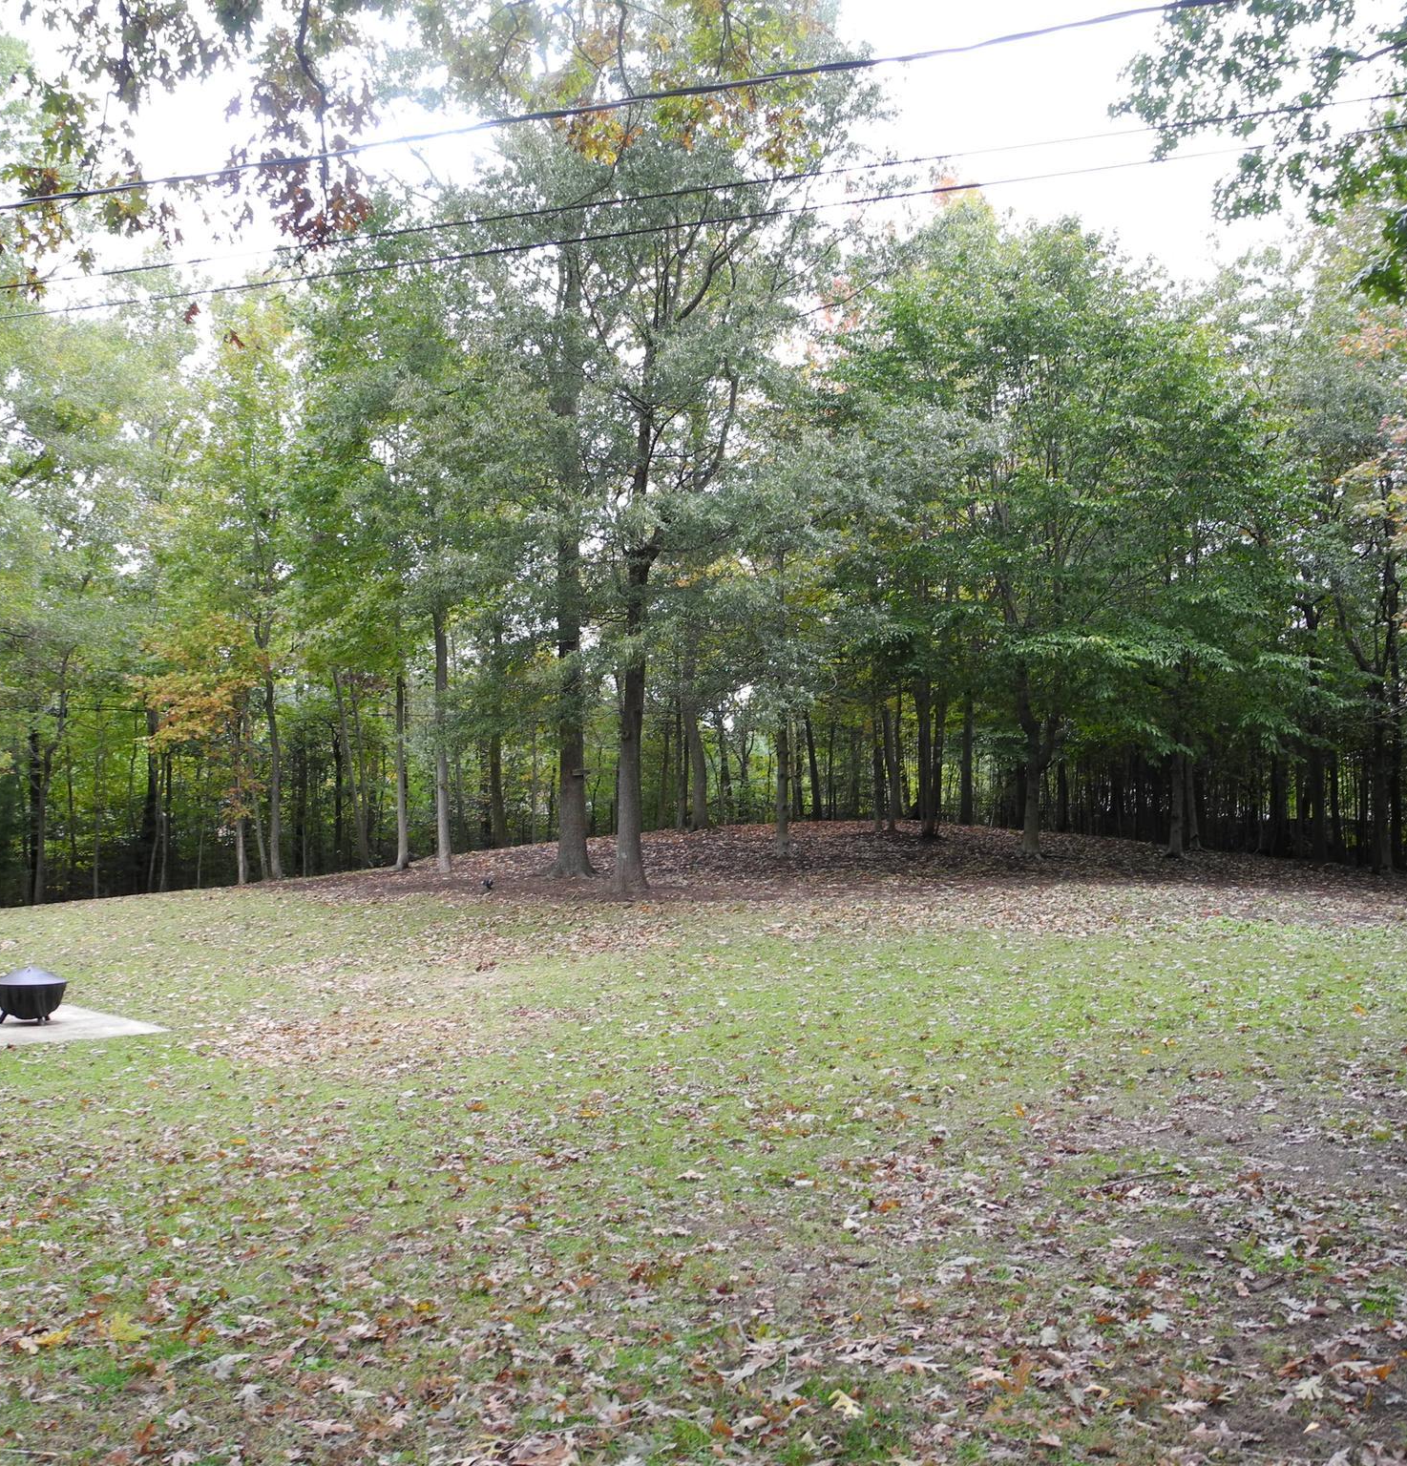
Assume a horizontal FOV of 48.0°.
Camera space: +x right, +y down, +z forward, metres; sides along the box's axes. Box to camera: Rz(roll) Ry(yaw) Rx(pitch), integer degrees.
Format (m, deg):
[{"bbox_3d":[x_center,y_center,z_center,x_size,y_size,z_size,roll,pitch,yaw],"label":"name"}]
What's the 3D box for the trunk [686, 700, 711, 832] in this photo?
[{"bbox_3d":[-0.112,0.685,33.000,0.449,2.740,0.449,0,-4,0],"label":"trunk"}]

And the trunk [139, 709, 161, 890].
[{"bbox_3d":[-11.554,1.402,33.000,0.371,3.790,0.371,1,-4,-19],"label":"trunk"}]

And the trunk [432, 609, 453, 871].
[{"bbox_3d":[-4.693,0.124,28.500,0.360,4.840,0.300,0,-2,0],"label":"trunk"}]

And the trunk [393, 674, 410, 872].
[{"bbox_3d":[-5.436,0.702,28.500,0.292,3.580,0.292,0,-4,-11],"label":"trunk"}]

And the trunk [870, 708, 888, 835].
[{"bbox_3d":[3.998,0.852,36.000,0.340,2.780,0.300,0,-2,0],"label":"trunk"}]

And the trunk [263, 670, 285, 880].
[{"bbox_3d":[-8.006,0.784,29.500,0.380,3.930,0.300,0,-2,0],"label":"trunk"}]

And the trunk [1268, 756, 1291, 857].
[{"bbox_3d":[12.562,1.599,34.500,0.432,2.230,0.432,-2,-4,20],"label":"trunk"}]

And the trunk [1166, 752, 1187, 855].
[{"bbox_3d":[9.565,1.437,32.000,0.380,2.160,0.340,0,-2,0],"label":"trunk"}]

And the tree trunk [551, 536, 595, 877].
[{"bbox_3d":[-2.230,-0.443,27.000,0.680,5.820,0.600,0,-2,0],"label":"tree trunk"}]

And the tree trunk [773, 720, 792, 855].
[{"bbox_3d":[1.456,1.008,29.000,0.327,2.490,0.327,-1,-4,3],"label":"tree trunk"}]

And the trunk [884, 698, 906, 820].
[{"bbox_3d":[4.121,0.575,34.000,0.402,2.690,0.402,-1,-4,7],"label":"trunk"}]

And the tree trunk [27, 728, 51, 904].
[{"bbox_3d":[-13.039,1.617,31.000,0.430,3.440,0.360,0,-2,0],"label":"tree trunk"}]

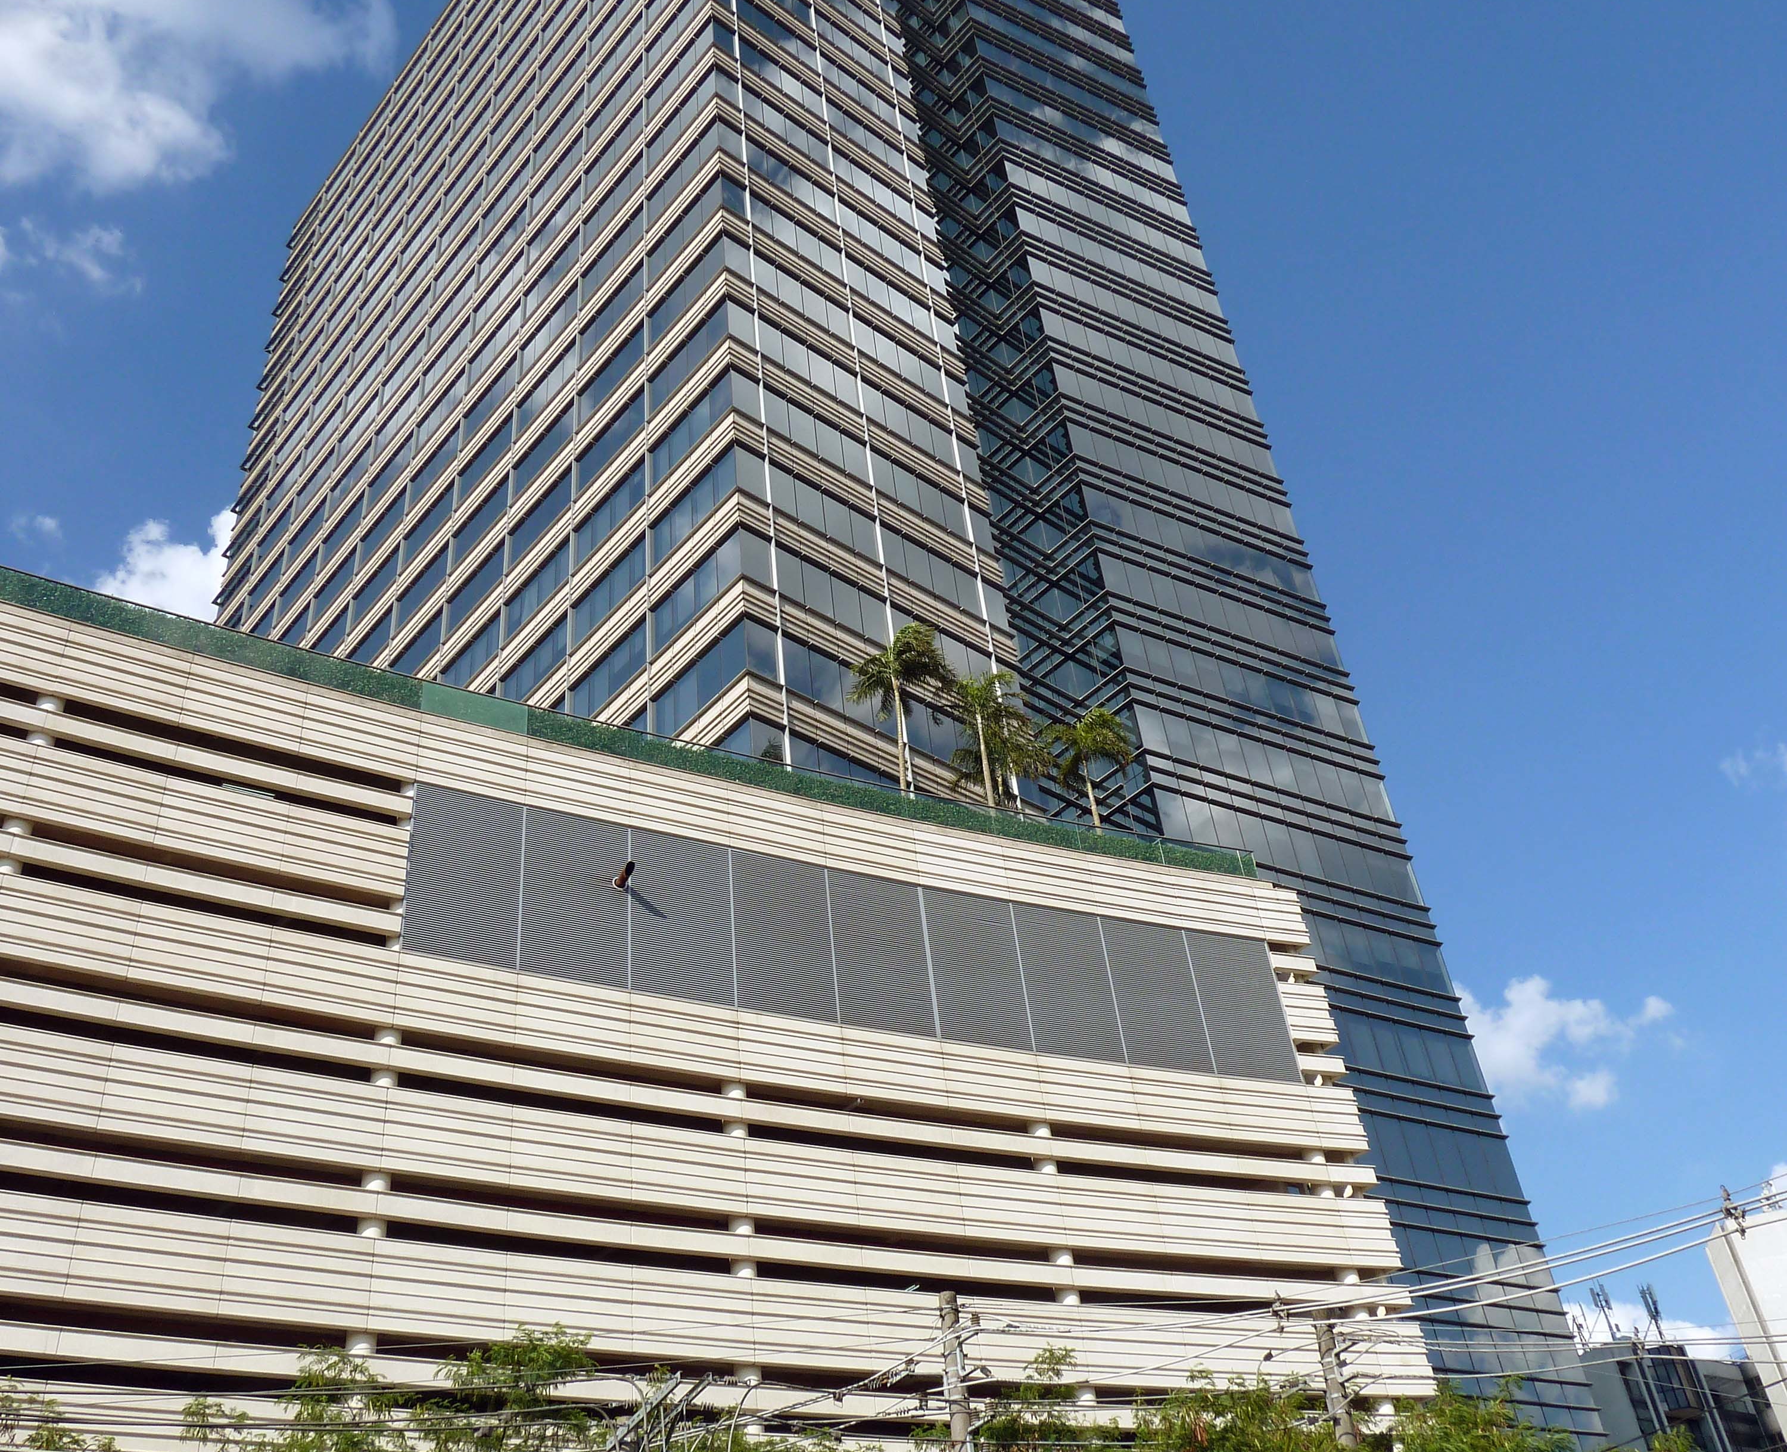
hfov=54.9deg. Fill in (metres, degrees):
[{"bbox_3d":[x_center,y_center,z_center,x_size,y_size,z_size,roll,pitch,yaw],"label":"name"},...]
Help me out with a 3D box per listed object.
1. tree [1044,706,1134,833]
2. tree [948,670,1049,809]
[{"bbox_3d":[5.965,2.039,50.576,2.750,6.123,2.750,-7,-38,0],"label":"tree"},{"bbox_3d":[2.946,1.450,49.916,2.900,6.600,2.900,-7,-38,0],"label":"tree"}]

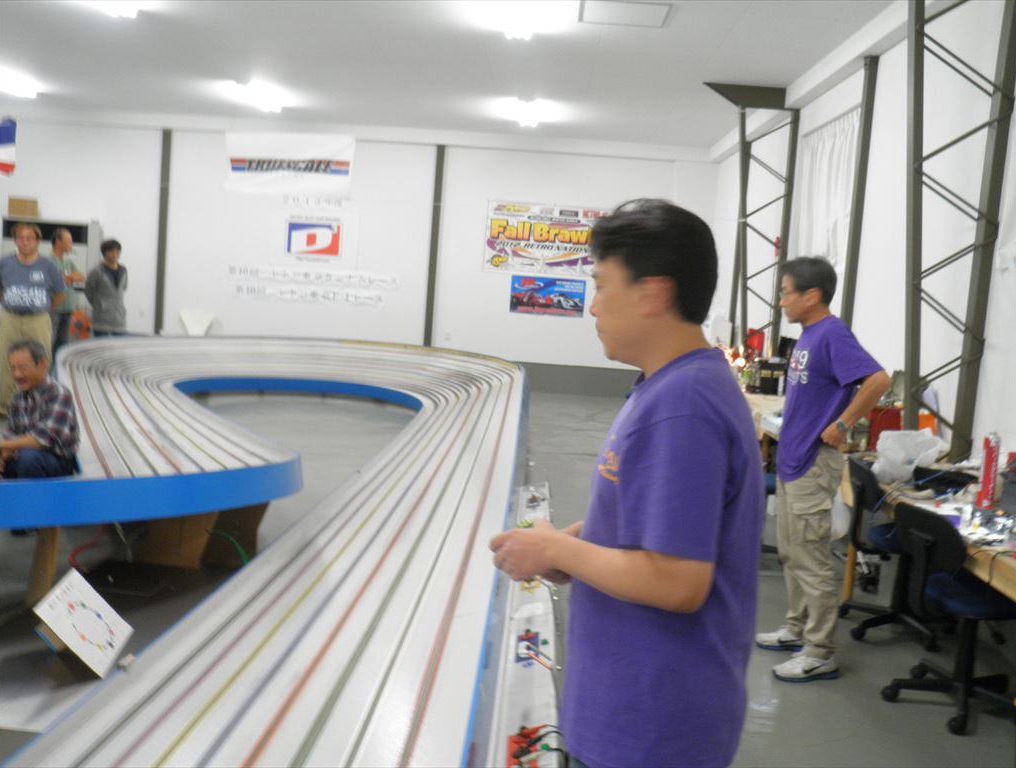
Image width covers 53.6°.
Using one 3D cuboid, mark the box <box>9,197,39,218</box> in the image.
[{"bbox_3d":[-7.100,-2.597,14.747,0.440,0.310,0.350,4,5,1],"label":"box"}]

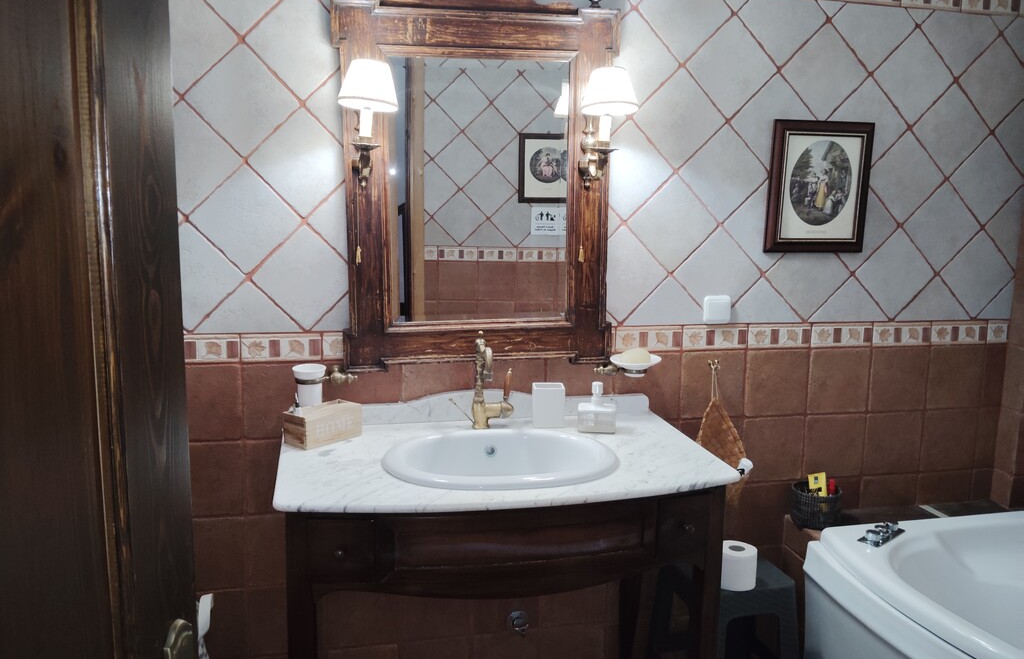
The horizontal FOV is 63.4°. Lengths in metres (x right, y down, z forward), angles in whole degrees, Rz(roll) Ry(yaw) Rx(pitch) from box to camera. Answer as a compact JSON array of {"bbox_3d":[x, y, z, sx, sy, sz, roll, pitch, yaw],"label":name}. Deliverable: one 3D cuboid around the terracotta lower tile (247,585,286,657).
[{"bbox_3d":[-0.600,0.772,2.212,0.200,0.200,0.014,-1,8,-12],"label":"terracotta lower tile"}]

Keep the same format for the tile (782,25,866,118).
[{"bbox_3d":[0.882,-0.724,2.344,0.198,0.198,0.011,45,-3,-15],"label":"tile"}]

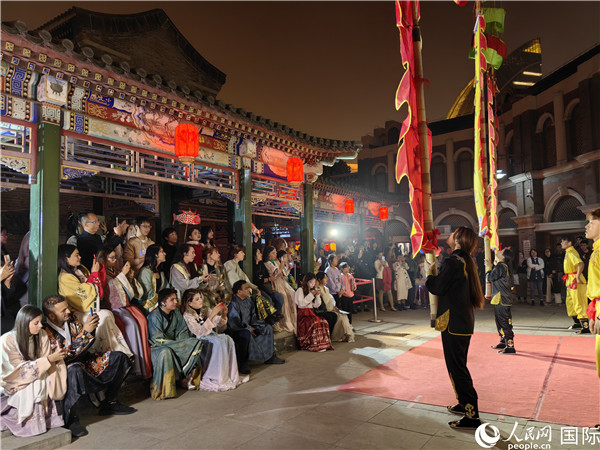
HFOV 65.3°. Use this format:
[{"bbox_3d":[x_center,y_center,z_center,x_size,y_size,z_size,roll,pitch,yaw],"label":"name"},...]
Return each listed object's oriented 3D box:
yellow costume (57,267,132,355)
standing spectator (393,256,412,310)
[{"bbox_3d":[-2.220,0.920,5.120,0.760,1.020,0.560,-2,-4,17],"label":"yellow costume"},{"bbox_3d":[2.967,1.671,13.549,0.520,1.571,0.400,-1,-5,5],"label":"standing spectator"}]

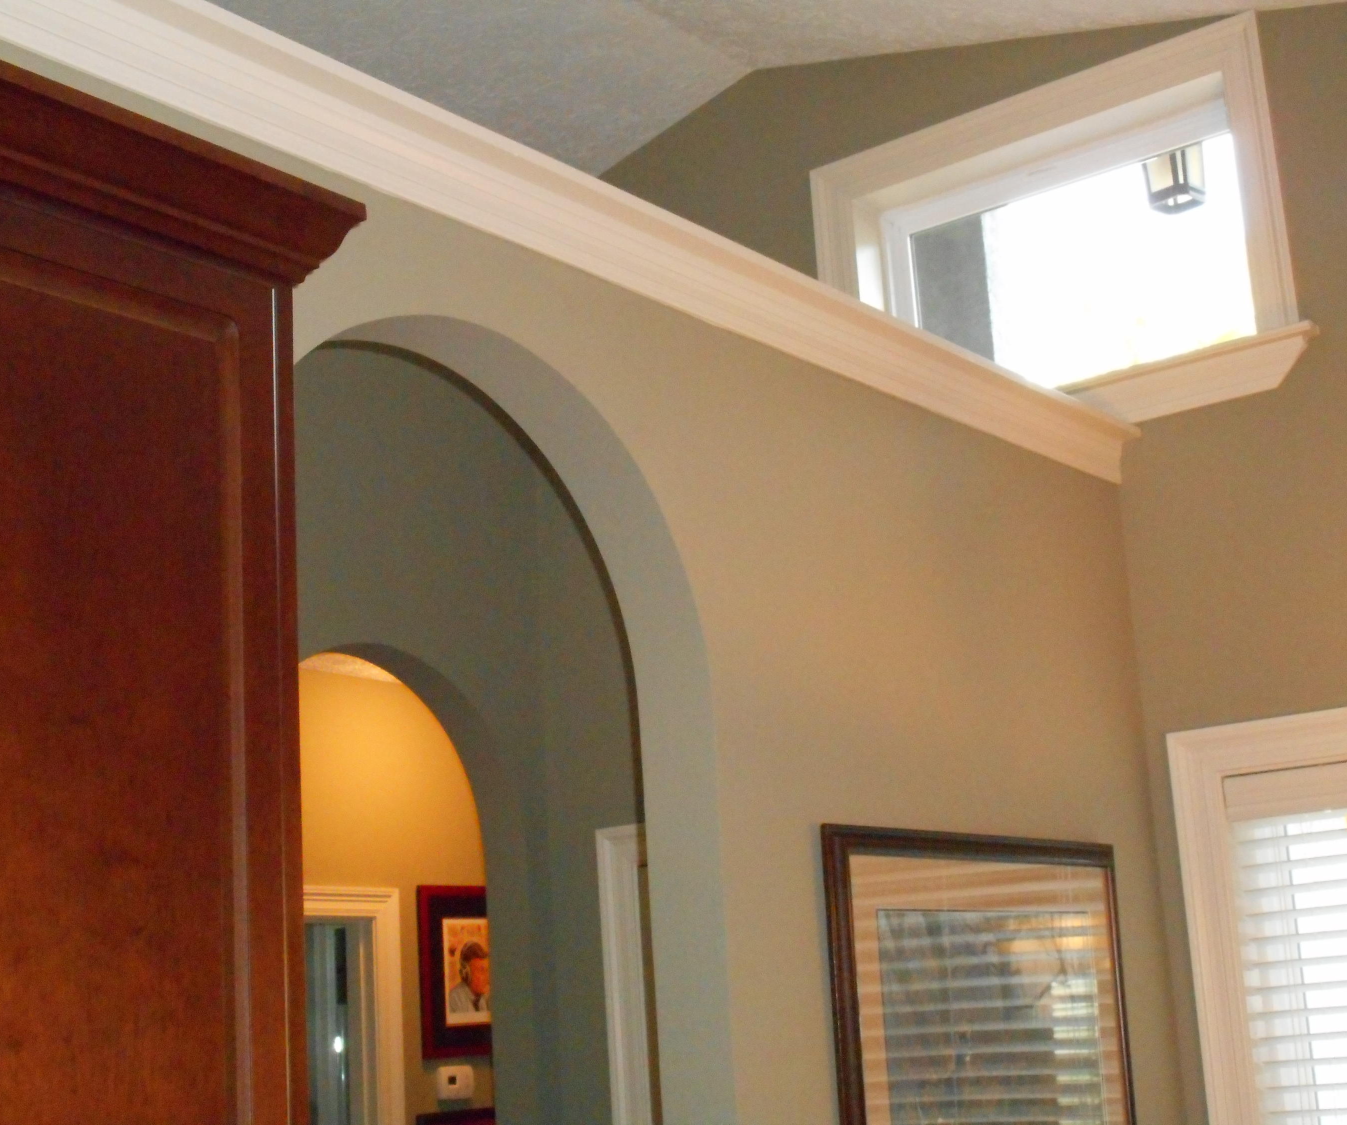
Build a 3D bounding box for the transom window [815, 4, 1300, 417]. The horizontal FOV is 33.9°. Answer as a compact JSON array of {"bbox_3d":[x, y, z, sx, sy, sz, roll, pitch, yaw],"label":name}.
[{"bbox_3d":[0.722,-0.554,4.226,0.974,0.690,0.135,-14,-17,36],"label":"transom window"}]

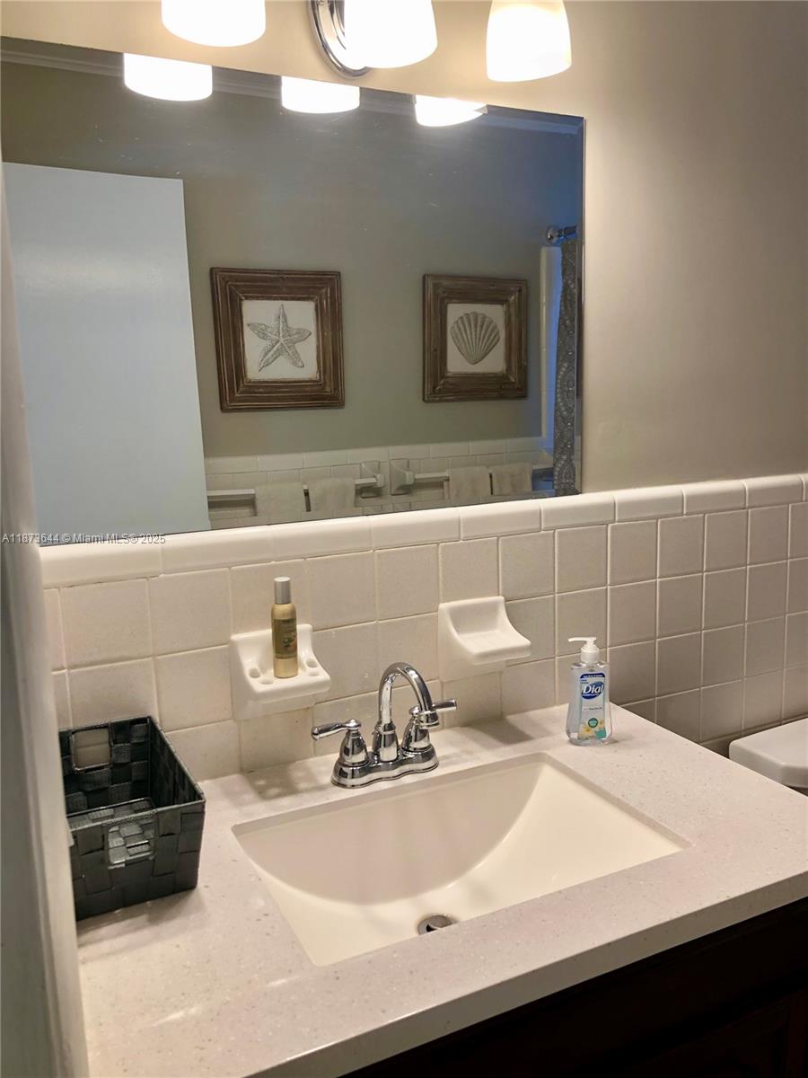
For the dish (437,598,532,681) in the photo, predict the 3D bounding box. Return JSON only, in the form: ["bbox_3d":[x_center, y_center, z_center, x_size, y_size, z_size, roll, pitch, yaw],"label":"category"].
[{"bbox_3d":[0.129,0.163,1.353,0.117,0.123,0.094,-6,11,-25],"label":"dish"}]

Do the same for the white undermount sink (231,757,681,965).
[{"bbox_3d":[0.065,0.440,1.078,0.478,0.158,0.316,-6,11,-25],"label":"white undermount sink"}]

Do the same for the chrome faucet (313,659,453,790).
[{"bbox_3d":[0.003,0.255,1.175,0.225,0.180,0.190,-6,11,-25],"label":"chrome faucet"}]

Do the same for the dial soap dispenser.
[{"bbox_3d":[0.285,0.229,1.336,0.070,0.162,0.046,-2,10,-3],"label":"dial soap dispenser"}]

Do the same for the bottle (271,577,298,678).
[{"bbox_3d":[-0.167,0.123,1.219,0.036,0.141,0.036,-6,11,-25],"label":"bottle"}]

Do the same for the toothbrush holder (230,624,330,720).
[{"bbox_3d":[-0.167,0.197,1.216,0.118,0.123,0.092,-6,11,-25],"label":"toothbrush holder"}]

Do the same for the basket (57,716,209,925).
[{"bbox_3d":[-0.348,0.323,1.042,0.157,0.108,0.282,-7,11,-27],"label":"basket"}]

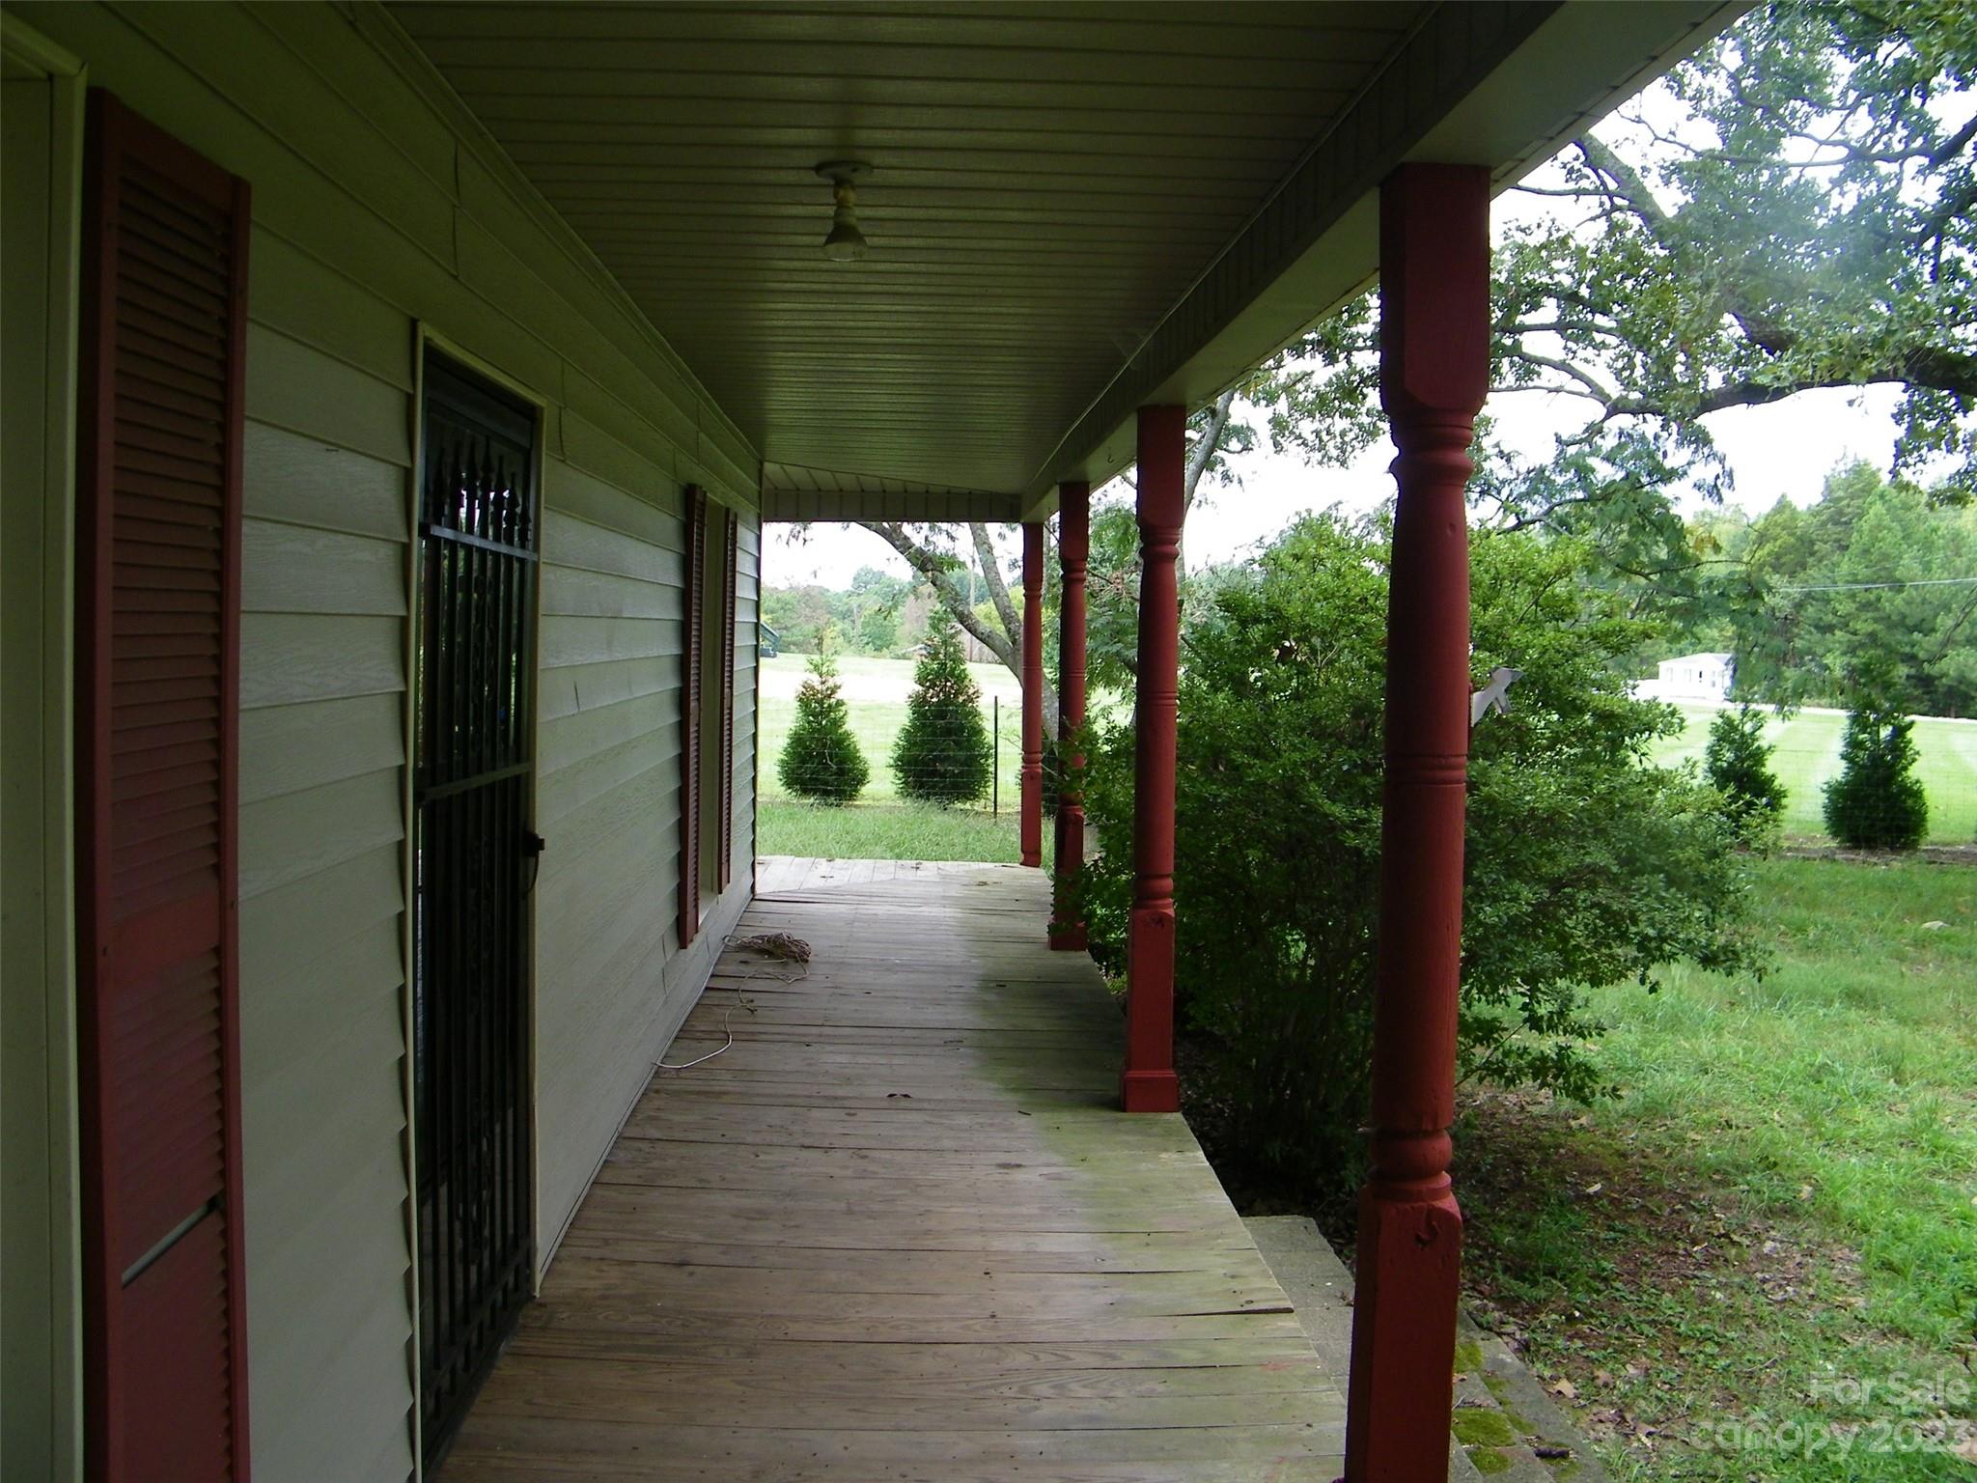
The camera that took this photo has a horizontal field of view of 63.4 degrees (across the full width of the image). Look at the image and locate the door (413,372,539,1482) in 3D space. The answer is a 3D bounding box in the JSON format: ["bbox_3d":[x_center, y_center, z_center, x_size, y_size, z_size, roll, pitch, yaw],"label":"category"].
[{"bbox_3d":[-1.021,0.313,3.272,0.055,2.040,0.870,1,4,-3],"label":"door"}]

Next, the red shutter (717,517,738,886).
[{"bbox_3d":[-1.203,-0.194,7.357,0.035,1.720,0.340,1,4,-3],"label":"red shutter"}]

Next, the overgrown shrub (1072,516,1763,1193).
[{"bbox_3d":[1.639,0.384,6.631,2.400,2.580,2.400,1,4,-3],"label":"overgrown shrub"}]

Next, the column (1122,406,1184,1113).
[{"bbox_3d":[0.547,0.073,5.309,0.155,2.330,0.155,1,4,-3],"label":"column"}]

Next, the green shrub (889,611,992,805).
[{"bbox_3d":[-0.542,-0.373,19.015,1.200,2.280,1.200,1,4,-3],"label":"green shrub"}]

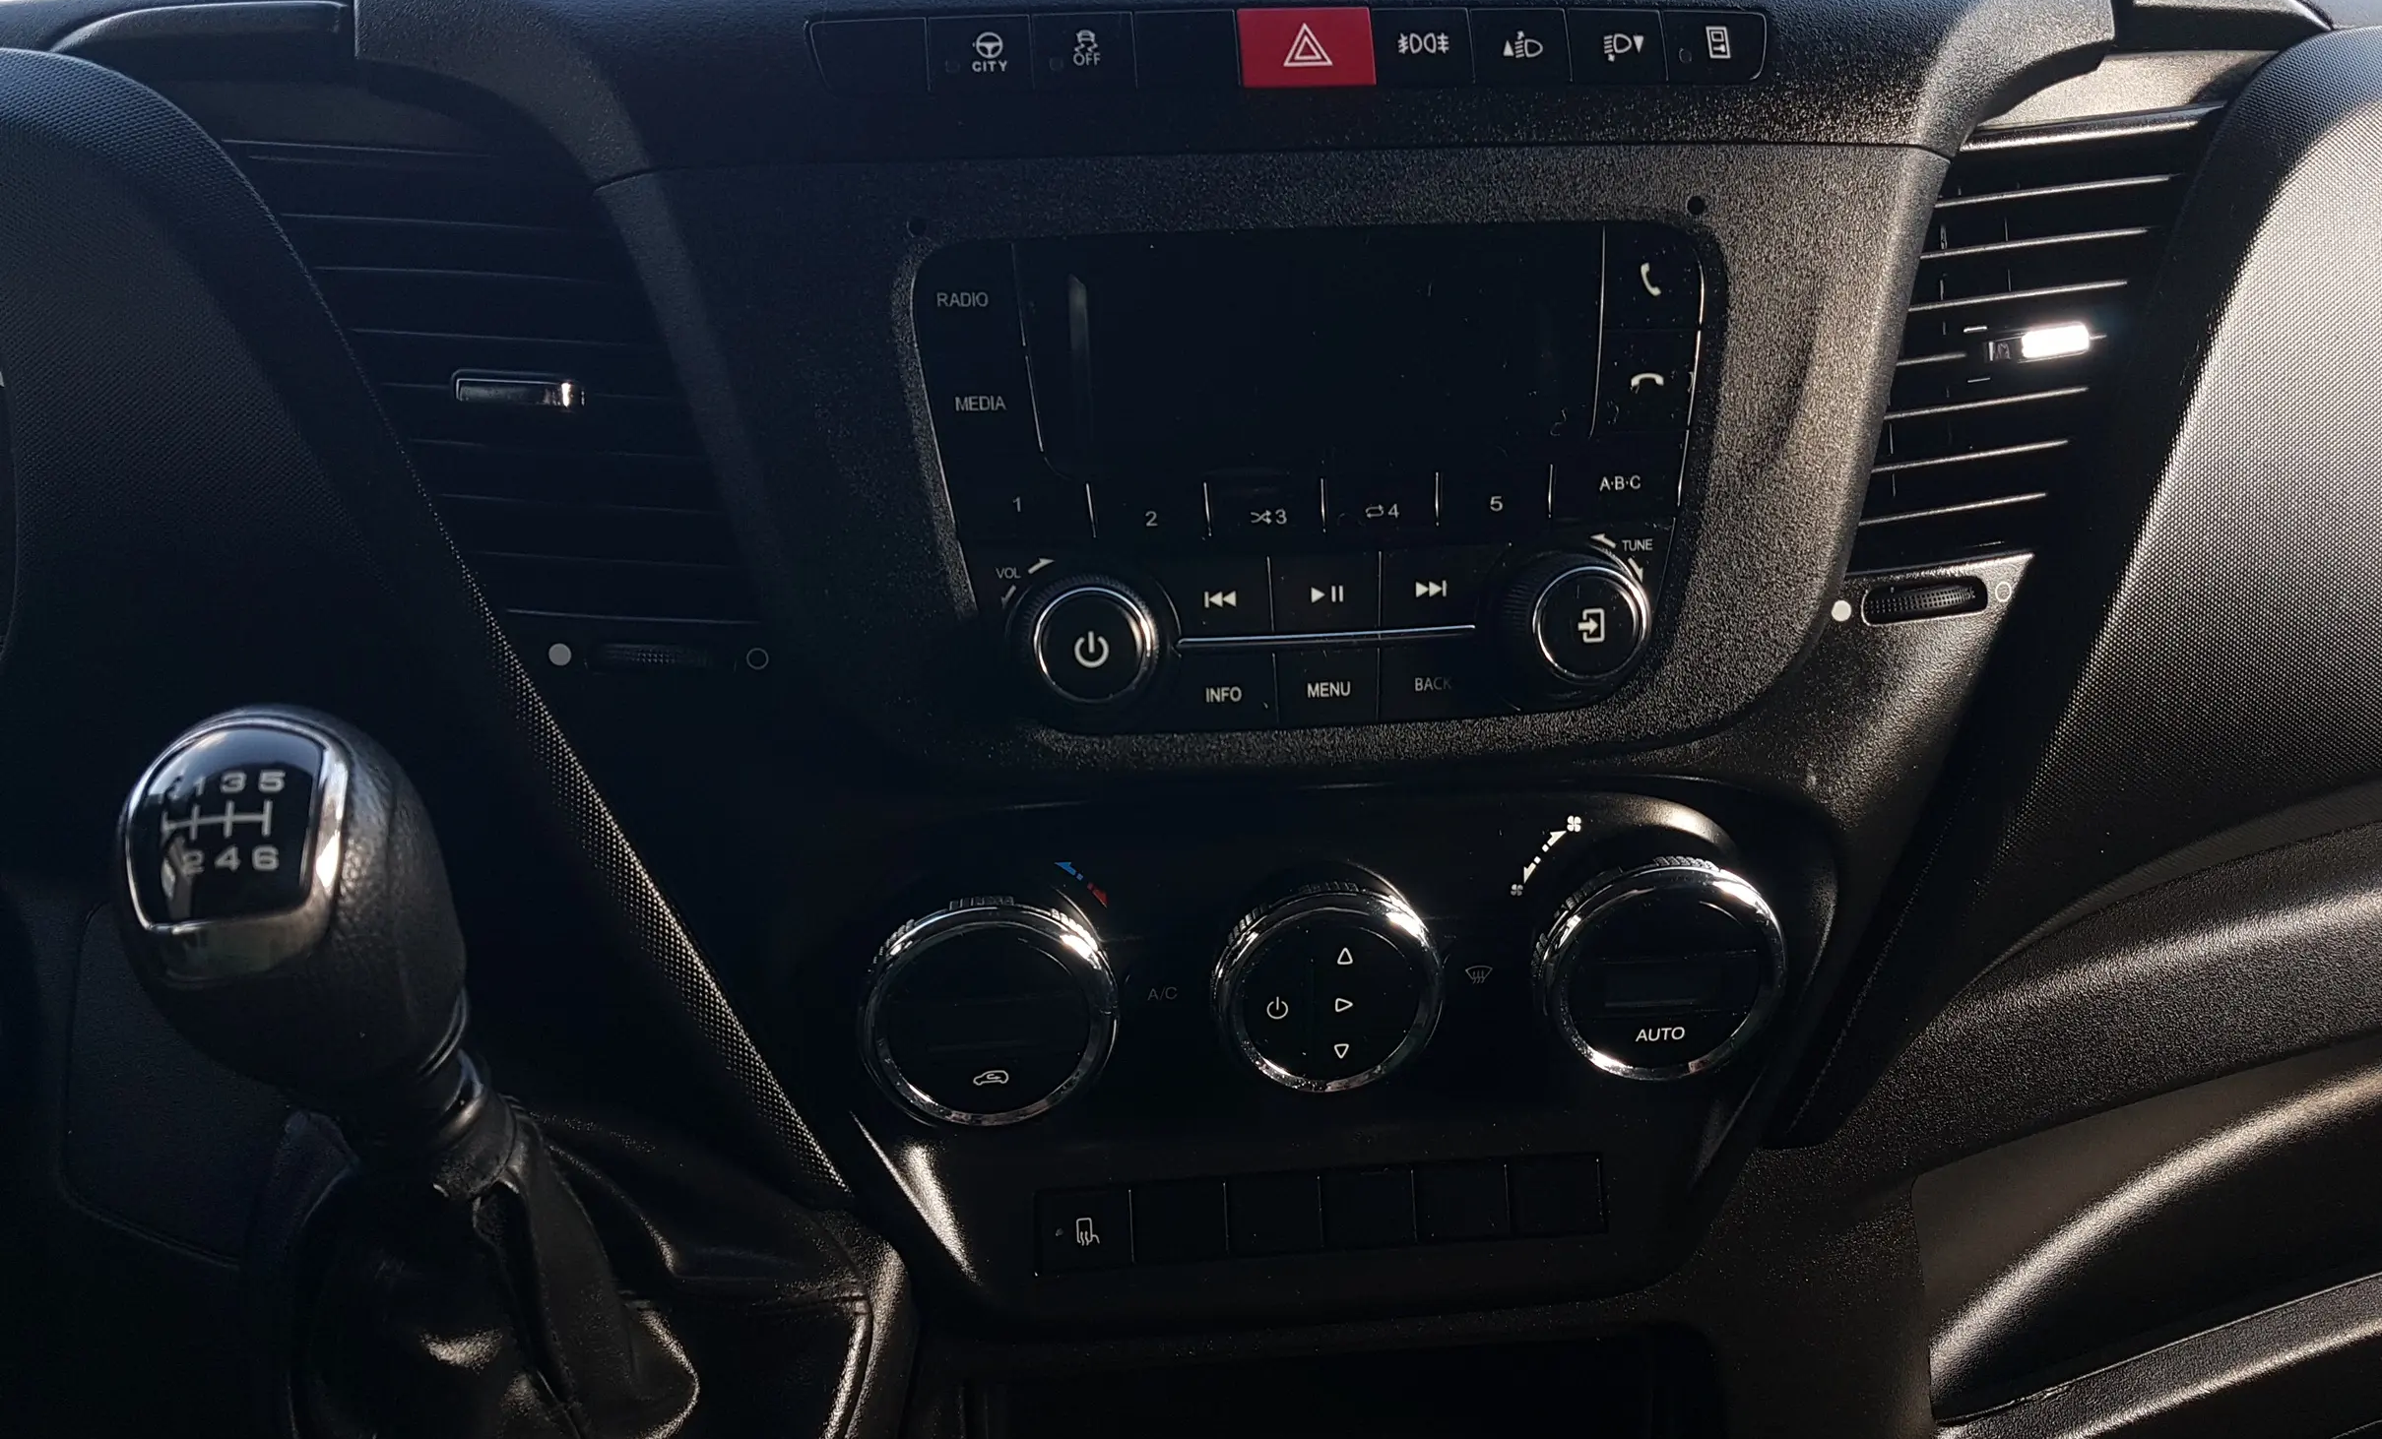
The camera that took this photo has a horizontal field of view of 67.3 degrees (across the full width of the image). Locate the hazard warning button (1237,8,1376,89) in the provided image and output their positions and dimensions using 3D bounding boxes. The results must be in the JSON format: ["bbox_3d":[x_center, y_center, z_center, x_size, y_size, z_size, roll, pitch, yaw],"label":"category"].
[{"bbox_3d":[0.030,-0.173,0.460,0.035,0.022,0.013,-3,-7,-4],"label":"hazard warning button"}]

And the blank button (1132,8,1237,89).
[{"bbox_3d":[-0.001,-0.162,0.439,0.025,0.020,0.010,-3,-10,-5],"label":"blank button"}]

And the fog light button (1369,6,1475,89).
[{"bbox_3d":[0.060,-0.174,0.463,0.025,0.022,0.012,-3,-7,-4],"label":"fog light button"}]

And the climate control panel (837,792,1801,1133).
[{"bbox_3d":[0.035,0.064,0.478,0.252,0.088,0.045,-3,16,-4],"label":"climate control panel"}]

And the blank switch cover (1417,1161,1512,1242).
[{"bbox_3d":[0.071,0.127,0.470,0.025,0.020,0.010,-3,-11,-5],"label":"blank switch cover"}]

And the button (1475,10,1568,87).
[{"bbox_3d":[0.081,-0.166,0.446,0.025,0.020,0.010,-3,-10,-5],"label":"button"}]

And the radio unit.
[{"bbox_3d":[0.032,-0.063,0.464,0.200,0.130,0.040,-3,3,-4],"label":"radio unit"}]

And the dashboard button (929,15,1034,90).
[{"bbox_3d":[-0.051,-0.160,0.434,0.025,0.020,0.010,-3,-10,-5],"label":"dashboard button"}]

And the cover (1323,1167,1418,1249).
[{"bbox_3d":[0.050,0.136,0.498,0.025,0.025,0.012,-3,16,-4],"label":"cover"}]

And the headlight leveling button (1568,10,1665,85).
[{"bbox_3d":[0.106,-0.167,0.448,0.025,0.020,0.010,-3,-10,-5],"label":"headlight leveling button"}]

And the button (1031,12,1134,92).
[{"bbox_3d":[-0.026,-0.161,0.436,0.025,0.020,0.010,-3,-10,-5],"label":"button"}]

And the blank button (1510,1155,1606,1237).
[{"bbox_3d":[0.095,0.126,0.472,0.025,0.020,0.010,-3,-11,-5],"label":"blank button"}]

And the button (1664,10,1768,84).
[{"bbox_3d":[0.139,-0.178,0.473,0.025,0.022,0.012,-3,-7,-4],"label":"button"}]

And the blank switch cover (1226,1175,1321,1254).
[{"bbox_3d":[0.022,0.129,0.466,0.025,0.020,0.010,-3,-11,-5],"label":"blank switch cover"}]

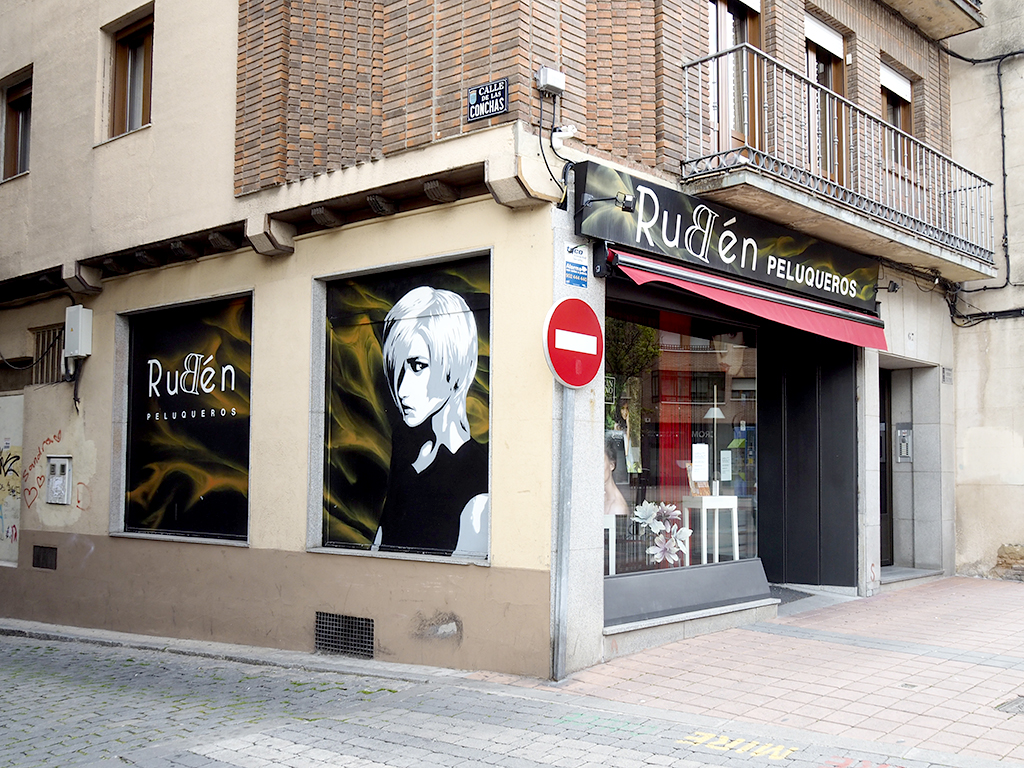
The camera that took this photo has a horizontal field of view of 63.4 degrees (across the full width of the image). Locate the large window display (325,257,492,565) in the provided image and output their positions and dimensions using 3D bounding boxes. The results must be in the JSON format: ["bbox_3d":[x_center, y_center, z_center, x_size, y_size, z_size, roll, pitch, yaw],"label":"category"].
[{"bbox_3d":[-0.884,0.207,6.807,1.860,2.350,0.080,-3,-6,33],"label":"large window display"}]

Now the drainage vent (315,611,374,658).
[{"bbox_3d":[-1.374,2.068,6.794,0.655,0.325,0.050,-3,-6,33],"label":"drainage vent"}]

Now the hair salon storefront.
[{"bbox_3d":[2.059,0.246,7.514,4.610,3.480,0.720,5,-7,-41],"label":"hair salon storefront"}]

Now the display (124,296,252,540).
[{"bbox_3d":[-3.281,0.355,8.377,2.100,2.340,0.080,-3,-6,33],"label":"display"}]

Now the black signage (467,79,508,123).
[{"bbox_3d":[-0.176,-2.064,6.017,0.352,0.255,0.030,-3,-6,33],"label":"black signage"}]

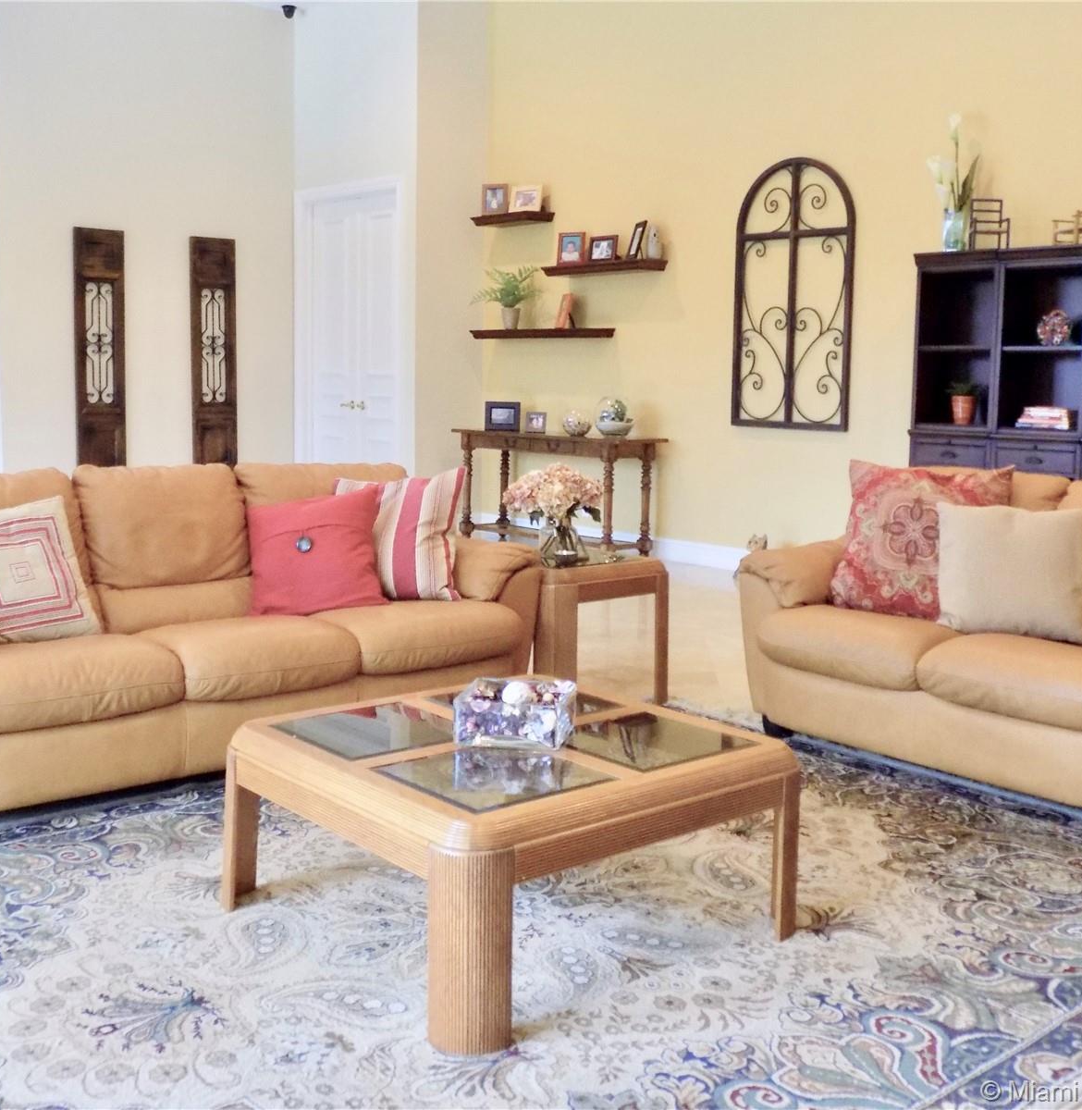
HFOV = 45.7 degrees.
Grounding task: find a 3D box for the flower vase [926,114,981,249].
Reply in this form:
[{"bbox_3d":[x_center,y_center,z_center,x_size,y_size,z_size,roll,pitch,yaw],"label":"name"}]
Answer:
[{"bbox_3d":[2.153,-1.922,6.687,0.210,0.703,0.240,-8,12,-44],"label":"flower vase"}]

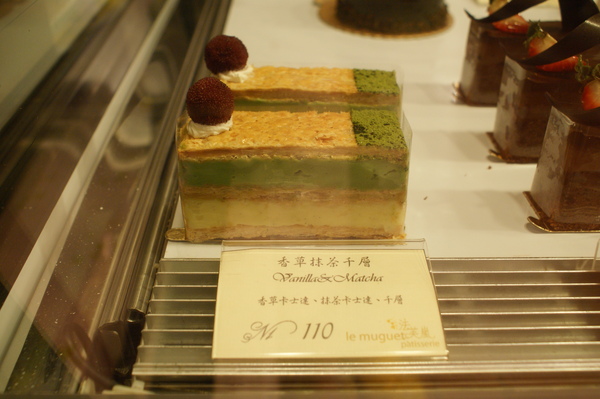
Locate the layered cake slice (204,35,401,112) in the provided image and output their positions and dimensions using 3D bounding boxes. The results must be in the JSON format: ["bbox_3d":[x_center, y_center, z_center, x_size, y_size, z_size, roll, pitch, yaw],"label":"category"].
[{"bbox_3d":[0.003,-0.053,0.333,0.105,0.077,0.036,0,37,0],"label":"layered cake slice"}]

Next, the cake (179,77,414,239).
[{"bbox_3d":[-0.003,-0.021,0.290,0.105,0.077,0.036,0,37,0],"label":"cake"}]

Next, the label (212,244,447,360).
[{"bbox_3d":[0.011,0.042,0.258,0.094,0.004,0.061,-1,43,0],"label":"label"}]

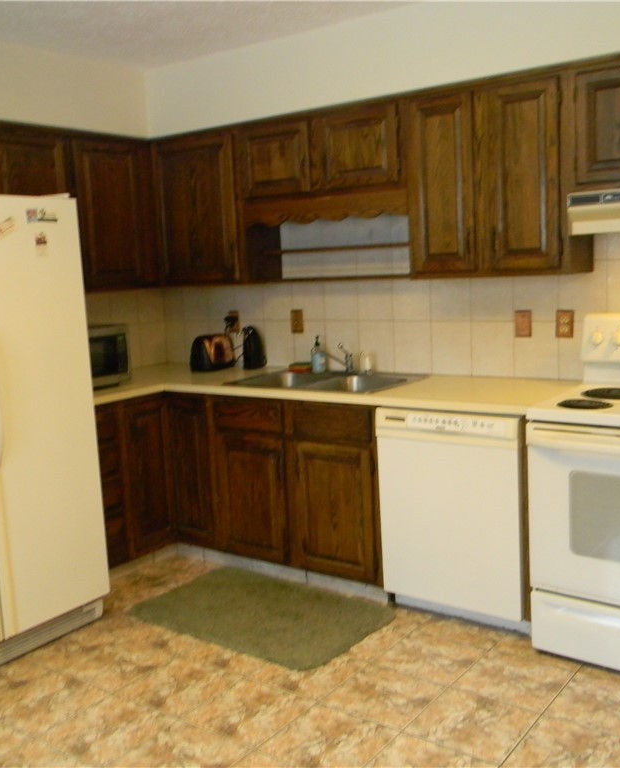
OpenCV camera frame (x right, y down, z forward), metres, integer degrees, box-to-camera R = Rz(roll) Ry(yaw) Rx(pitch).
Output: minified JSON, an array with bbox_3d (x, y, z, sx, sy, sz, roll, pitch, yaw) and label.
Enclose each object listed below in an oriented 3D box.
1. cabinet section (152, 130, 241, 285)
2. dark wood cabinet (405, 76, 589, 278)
[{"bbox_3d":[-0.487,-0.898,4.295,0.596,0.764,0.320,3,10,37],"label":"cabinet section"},{"bbox_3d":[0.769,-0.827,3.403,0.682,0.753,0.327,3,11,35],"label":"dark wood cabinet"}]

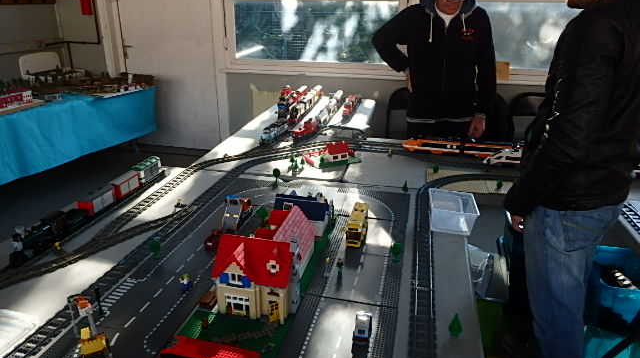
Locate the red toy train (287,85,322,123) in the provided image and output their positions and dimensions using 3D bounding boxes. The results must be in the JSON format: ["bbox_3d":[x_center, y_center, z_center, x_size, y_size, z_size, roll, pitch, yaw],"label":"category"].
[{"bbox_3d":[-0.091,-0.576,3.342,0.068,0.107,0.900,5,22,10],"label":"red toy train"}]

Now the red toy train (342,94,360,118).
[{"bbox_3d":[0.223,-0.538,3.280,0.060,0.095,0.350,5,22,10],"label":"red toy train"}]

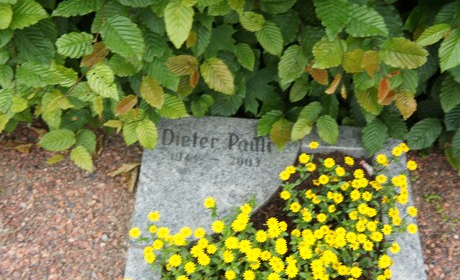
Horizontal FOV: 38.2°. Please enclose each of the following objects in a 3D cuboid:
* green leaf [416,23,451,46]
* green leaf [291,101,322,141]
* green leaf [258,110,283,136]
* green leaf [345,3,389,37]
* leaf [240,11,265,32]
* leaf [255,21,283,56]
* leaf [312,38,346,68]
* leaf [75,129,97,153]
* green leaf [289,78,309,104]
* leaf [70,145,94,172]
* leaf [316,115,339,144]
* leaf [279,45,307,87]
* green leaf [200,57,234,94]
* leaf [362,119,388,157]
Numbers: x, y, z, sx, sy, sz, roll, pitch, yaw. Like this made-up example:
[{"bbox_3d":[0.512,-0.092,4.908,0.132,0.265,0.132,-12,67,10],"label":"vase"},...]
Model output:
[{"bbox_3d":[0.376,-0.193,1.225,0.071,0.018,0.037,-27,53,11],"label":"green leaf"},{"bbox_3d":[0.141,-0.034,1.220,0.038,0.015,0.085,35,86,7],"label":"green leaf"},{"bbox_3d":[0.076,-0.033,1.240,0.038,0.015,0.062,44,86,6],"label":"green leaf"},{"bbox_3d":[0.251,-0.216,1.210,0.084,0.058,0.020,26,8,7],"label":"green leaf"},{"bbox_3d":[0.039,-0.207,1.160,0.046,0.008,0.034,25,91,1],"label":"leaf"},{"bbox_3d":[0.070,-0.183,1.200,0.045,0.015,0.071,-29,83,-2],"label":"leaf"},{"bbox_3d":[0.173,-0.152,1.170,0.051,0.015,0.060,30,86,7],"label":"leaf"},{"bbox_3d":[-0.274,0.004,1.260,0.037,0.015,0.055,-30,87,-9],"label":"leaf"},{"bbox_3d":[0.129,-0.093,1.250,0.033,0.009,0.056,27,92,5],"label":"green leaf"},{"bbox_3d":[-0.308,0.039,1.390,0.039,0.068,0.018,-38,15,-4],"label":"leaf"},{"bbox_3d":[0.198,-0.020,1.350,0.042,0.014,0.064,-19,84,6],"label":"leaf"},{"bbox_3d":[0.120,-0.142,1.270,0.053,0.018,0.088,20,92,4],"label":"leaf"},{"bbox_3d":[-0.024,-0.122,1.254,0.084,0.018,0.049,43,91,-13],"label":"green leaf"},{"bbox_3d":[0.297,-0.004,1.360,0.052,0.018,0.083,13,88,12],"label":"leaf"}]

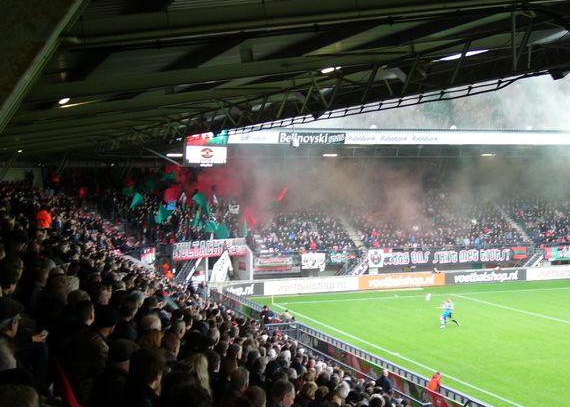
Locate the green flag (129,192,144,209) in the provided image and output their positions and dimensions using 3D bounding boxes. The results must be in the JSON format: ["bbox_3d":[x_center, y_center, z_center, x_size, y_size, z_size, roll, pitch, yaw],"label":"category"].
[{"bbox_3d":[-11.728,-0.237,78.000,1.264,1.264,0.350,-1,2,-14],"label":"green flag"}]

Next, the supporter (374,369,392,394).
[{"bbox_3d":[3.393,6.539,33.663,0.550,1.740,0.380,1,3,35],"label":"supporter"}]

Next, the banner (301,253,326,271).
[{"bbox_3d":[2.325,4.655,79.054,2.040,1.340,0.060,-1,2,-18],"label":"banner"}]

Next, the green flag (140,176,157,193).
[{"bbox_3d":[-11.327,-1.538,82.102,1.240,1.080,0.250,-1,2,-13],"label":"green flag"}]

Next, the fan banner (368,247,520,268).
[{"bbox_3d":[13.172,4.457,80.463,13.857,1.266,0.080,-1,2,-19],"label":"fan banner"}]

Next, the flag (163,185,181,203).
[{"bbox_3d":[-9.346,-0.786,81.685,1.360,1.410,0.250,-1,2,-12],"label":"flag"}]

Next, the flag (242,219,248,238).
[{"bbox_3d":[-3.130,1.963,78.647,0.390,1.540,0.250,-1,2,-10],"label":"flag"}]

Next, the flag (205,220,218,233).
[{"bbox_3d":[-5.842,1.828,78.500,1.113,0.954,0.350,-1,2,-14],"label":"flag"}]

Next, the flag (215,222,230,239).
[{"bbox_3d":[-4.897,2.163,77.696,1.170,1.180,0.250,-1,2,-11],"label":"flag"}]

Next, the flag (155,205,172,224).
[{"bbox_3d":[-9.558,0.846,77.688,1.380,1.530,0.250,-1,2,-13],"label":"flag"}]

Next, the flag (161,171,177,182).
[{"bbox_3d":[-9.909,-2.296,84.000,1.361,1.021,0.350,-1,2,-14],"label":"flag"}]

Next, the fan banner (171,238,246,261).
[{"bbox_3d":[-5.599,3.476,75.150,6.573,1.280,0.080,-2,3,-34],"label":"fan banner"}]

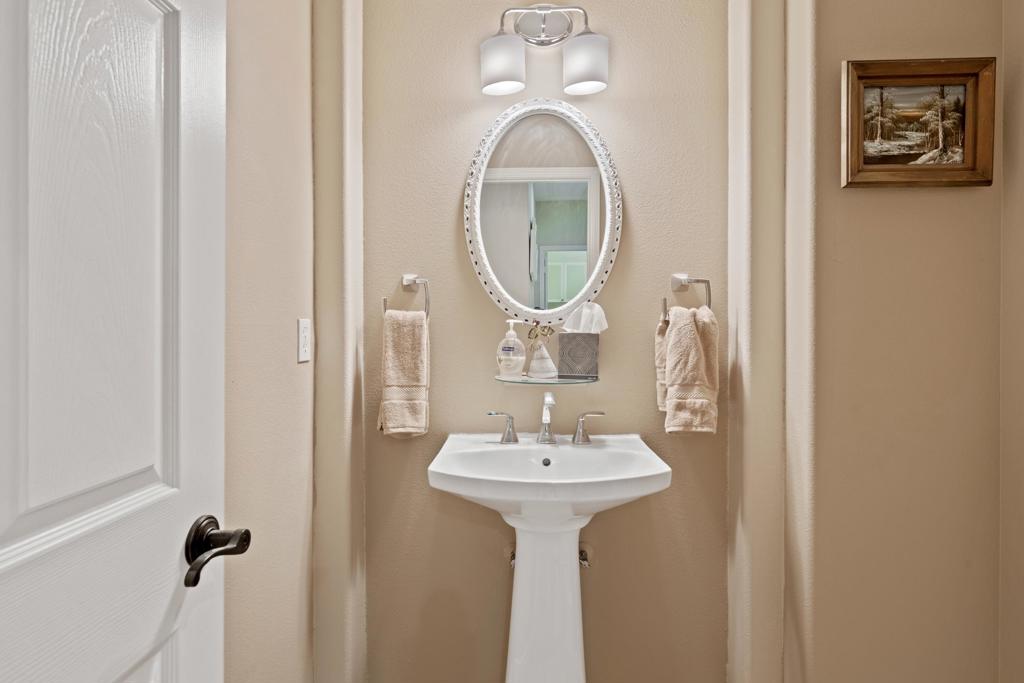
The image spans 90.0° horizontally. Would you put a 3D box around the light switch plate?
[{"bbox_3d":[-0.560,-0.001,1.383,0.008,0.115,0.071,0,0,3],"label":"light switch plate"}]

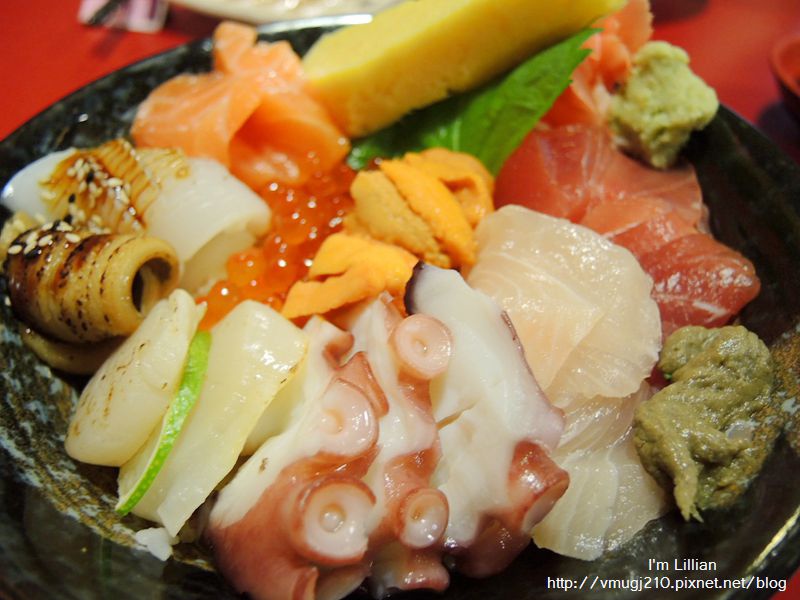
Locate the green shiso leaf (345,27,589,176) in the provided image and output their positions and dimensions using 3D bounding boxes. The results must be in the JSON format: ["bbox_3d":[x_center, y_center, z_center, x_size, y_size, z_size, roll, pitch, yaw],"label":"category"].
[{"bbox_3d":[0.028,-0.066,0.198,0.056,0.023,0.082,20,48,16],"label":"green shiso leaf"}]

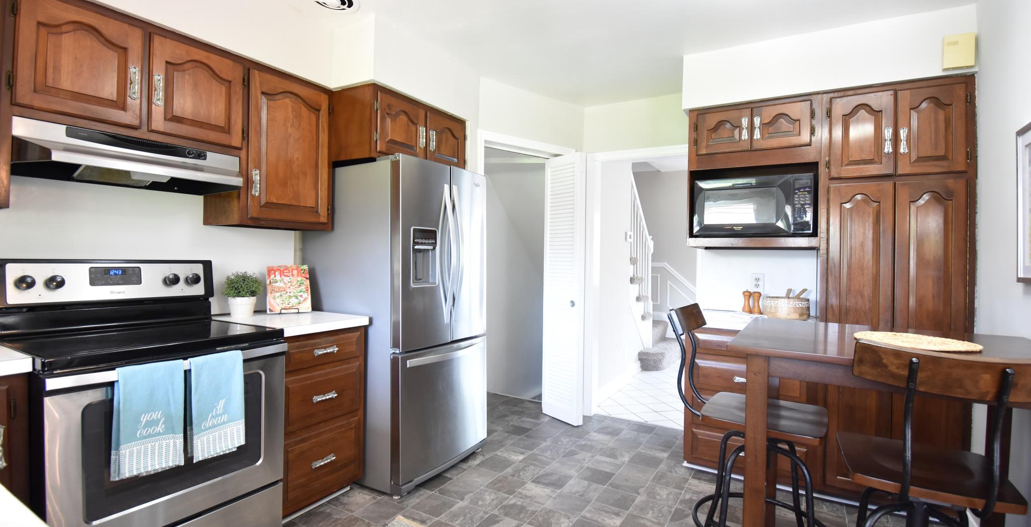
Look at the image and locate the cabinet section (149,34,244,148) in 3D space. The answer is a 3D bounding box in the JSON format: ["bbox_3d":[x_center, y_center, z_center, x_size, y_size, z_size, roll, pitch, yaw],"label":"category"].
[{"bbox_3d":[-1.501,-0.729,2.069,0.320,0.393,0.360,1,0,32],"label":"cabinet section"}]

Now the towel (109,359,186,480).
[{"bbox_3d":[-1.218,0.509,1.522,0.060,0.365,0.200,1,0,33],"label":"towel"}]

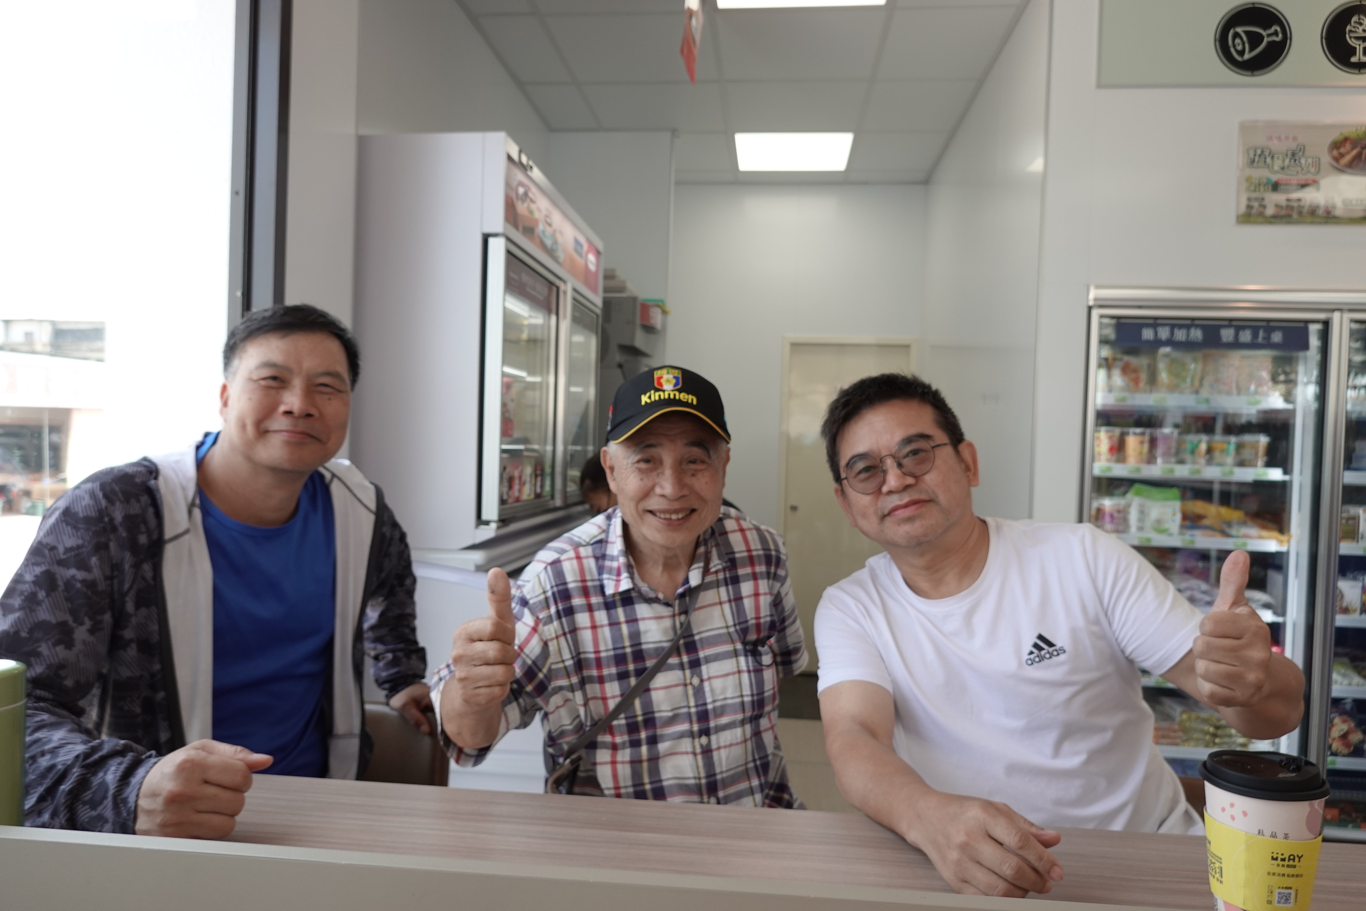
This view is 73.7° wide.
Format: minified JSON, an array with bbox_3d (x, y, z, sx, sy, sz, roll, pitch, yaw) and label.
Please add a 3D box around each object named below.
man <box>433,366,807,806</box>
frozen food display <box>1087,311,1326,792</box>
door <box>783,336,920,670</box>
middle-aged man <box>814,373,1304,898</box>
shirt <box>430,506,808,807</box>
[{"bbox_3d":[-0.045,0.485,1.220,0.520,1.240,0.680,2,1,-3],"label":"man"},{"bbox_3d":[1.504,0.310,2.650,0.678,1.464,0.060,2,1,6],"label":"frozen food display"},{"bbox_3d":[0.910,0.294,5.171,0.750,1.916,0.080,2,1,6],"label":"door"},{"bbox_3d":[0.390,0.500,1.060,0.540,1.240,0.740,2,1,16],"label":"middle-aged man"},{"bbox_3d":[-0.035,0.360,1.250,0.480,0.580,0.450,2,1,-3],"label":"shirt"}]

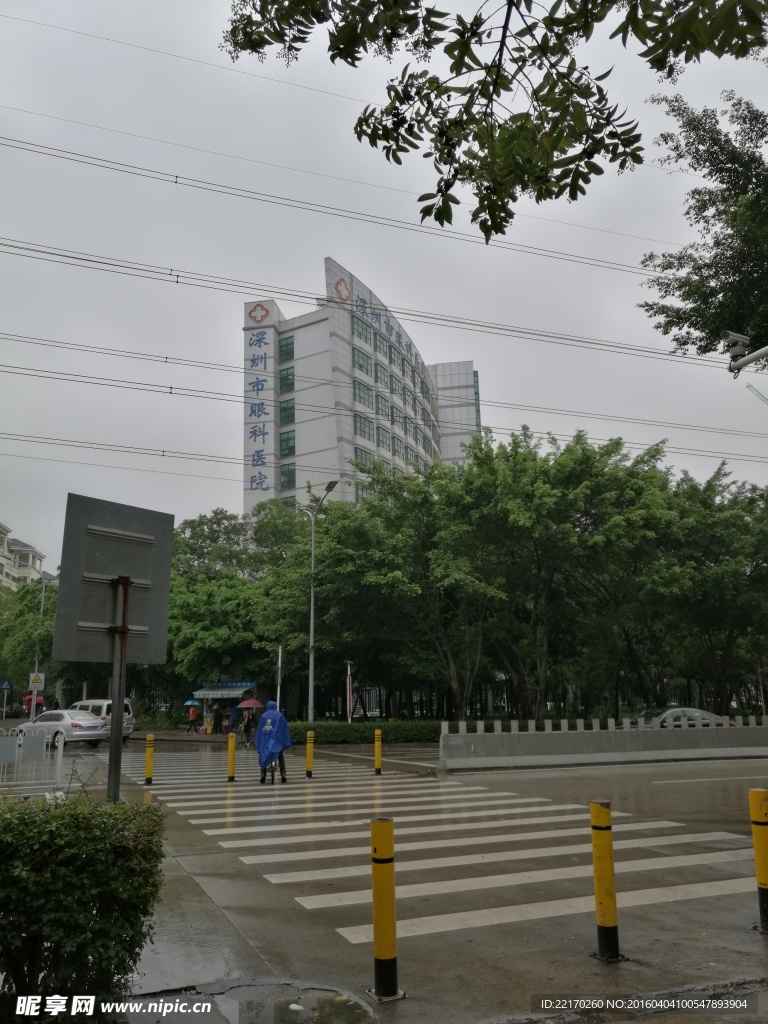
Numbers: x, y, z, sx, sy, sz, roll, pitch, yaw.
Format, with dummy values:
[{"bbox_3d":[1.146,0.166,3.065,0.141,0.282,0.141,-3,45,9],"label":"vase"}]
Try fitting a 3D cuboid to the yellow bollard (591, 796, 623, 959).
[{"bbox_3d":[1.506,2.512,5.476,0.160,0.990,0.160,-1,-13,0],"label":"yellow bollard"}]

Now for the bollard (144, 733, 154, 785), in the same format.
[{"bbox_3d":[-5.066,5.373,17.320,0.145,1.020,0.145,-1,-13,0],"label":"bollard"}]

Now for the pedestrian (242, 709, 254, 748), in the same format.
[{"bbox_3d":[-5.256,8.396,31.115,0.500,1.570,0.420,1,-13,-5],"label":"pedestrian"}]

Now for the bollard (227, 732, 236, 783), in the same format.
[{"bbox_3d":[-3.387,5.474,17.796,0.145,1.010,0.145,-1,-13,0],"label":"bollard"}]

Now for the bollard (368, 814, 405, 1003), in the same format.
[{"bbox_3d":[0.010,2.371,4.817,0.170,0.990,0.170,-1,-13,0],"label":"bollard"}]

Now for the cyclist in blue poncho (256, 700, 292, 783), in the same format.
[{"bbox_3d":[-2.425,5.078,17.706,0.760,1.720,0.650,2,-14,-10],"label":"cyclist in blue poncho"}]

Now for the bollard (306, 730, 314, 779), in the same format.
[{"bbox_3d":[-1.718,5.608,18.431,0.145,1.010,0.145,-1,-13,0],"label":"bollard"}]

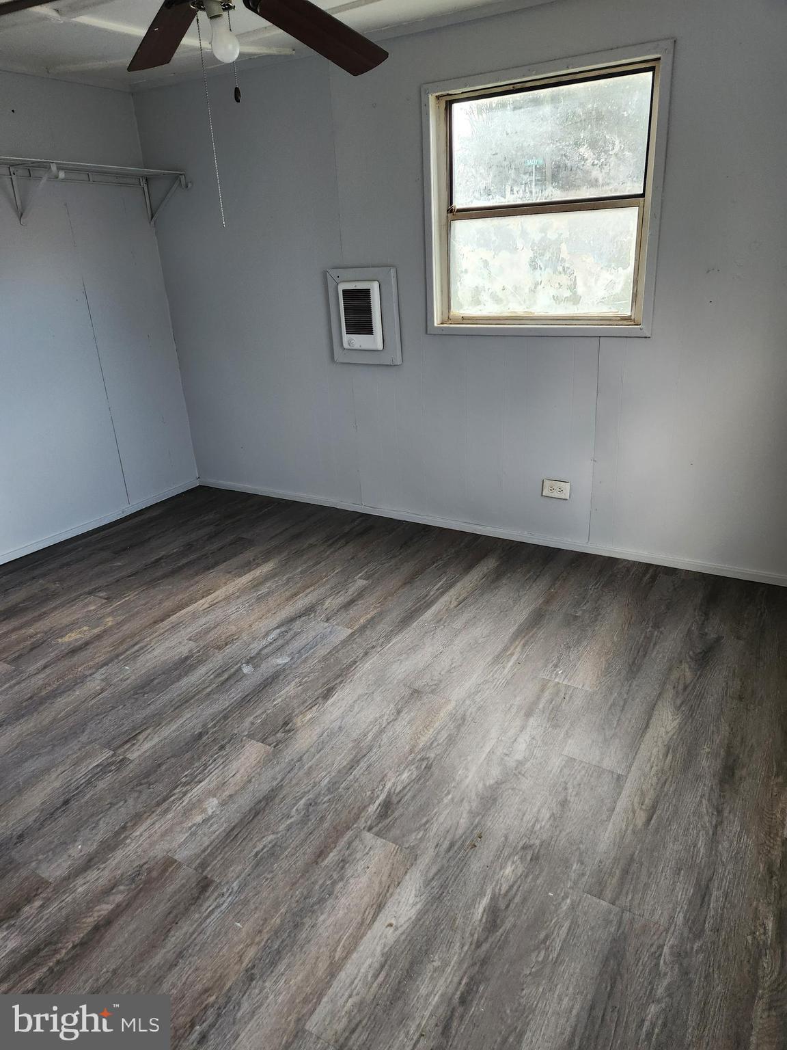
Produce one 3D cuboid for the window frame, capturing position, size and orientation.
[{"bbox_3d":[0.573,-1.260,2.782,0.971,0.971,0.100,10,25,29],"label":"window frame"}]

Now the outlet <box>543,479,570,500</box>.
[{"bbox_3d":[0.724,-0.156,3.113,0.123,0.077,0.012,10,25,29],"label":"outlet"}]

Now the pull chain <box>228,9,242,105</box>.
[{"bbox_3d":[-0.364,-1.074,1.599,0.014,0.184,0.014,10,25,29],"label":"pull chain"}]

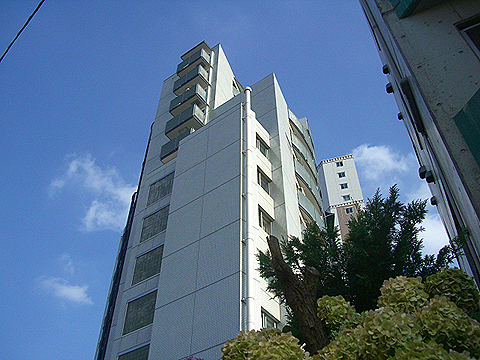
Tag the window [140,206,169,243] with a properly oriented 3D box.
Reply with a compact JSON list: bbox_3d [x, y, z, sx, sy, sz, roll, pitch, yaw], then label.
[{"bbox_3d":[-4.686,2.503,29.697,2.210,1.900,0.152,-28,-53,24],"label":"window"}]

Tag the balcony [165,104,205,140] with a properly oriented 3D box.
[{"bbox_3d":[-4.236,-4.338,40.770,2.722,1.583,1.144,-28,-53,24],"label":"balcony"}]

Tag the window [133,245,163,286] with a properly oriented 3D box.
[{"bbox_3d":[-4.708,4.489,27.571,2.210,1.886,0.152,-28,-53,24],"label":"window"}]

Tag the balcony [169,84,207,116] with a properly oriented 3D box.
[{"bbox_3d":[-4.214,-6.294,42.864,2.722,1.493,1.144,-28,-53,24],"label":"balcony"}]

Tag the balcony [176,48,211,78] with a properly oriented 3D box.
[{"bbox_3d":[-4.171,-10.130,46.972,2.722,1.501,1.144,-28,-53,24],"label":"balcony"}]

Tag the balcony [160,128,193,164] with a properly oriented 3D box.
[{"bbox_3d":[-4.259,-2.280,38.567,2.722,1.658,1.144,-28,-53,24],"label":"balcony"}]

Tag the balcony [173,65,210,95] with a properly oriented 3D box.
[{"bbox_3d":[-4.192,-8.238,44.947,2.722,1.534,1.144,-28,-53,24],"label":"balcony"}]

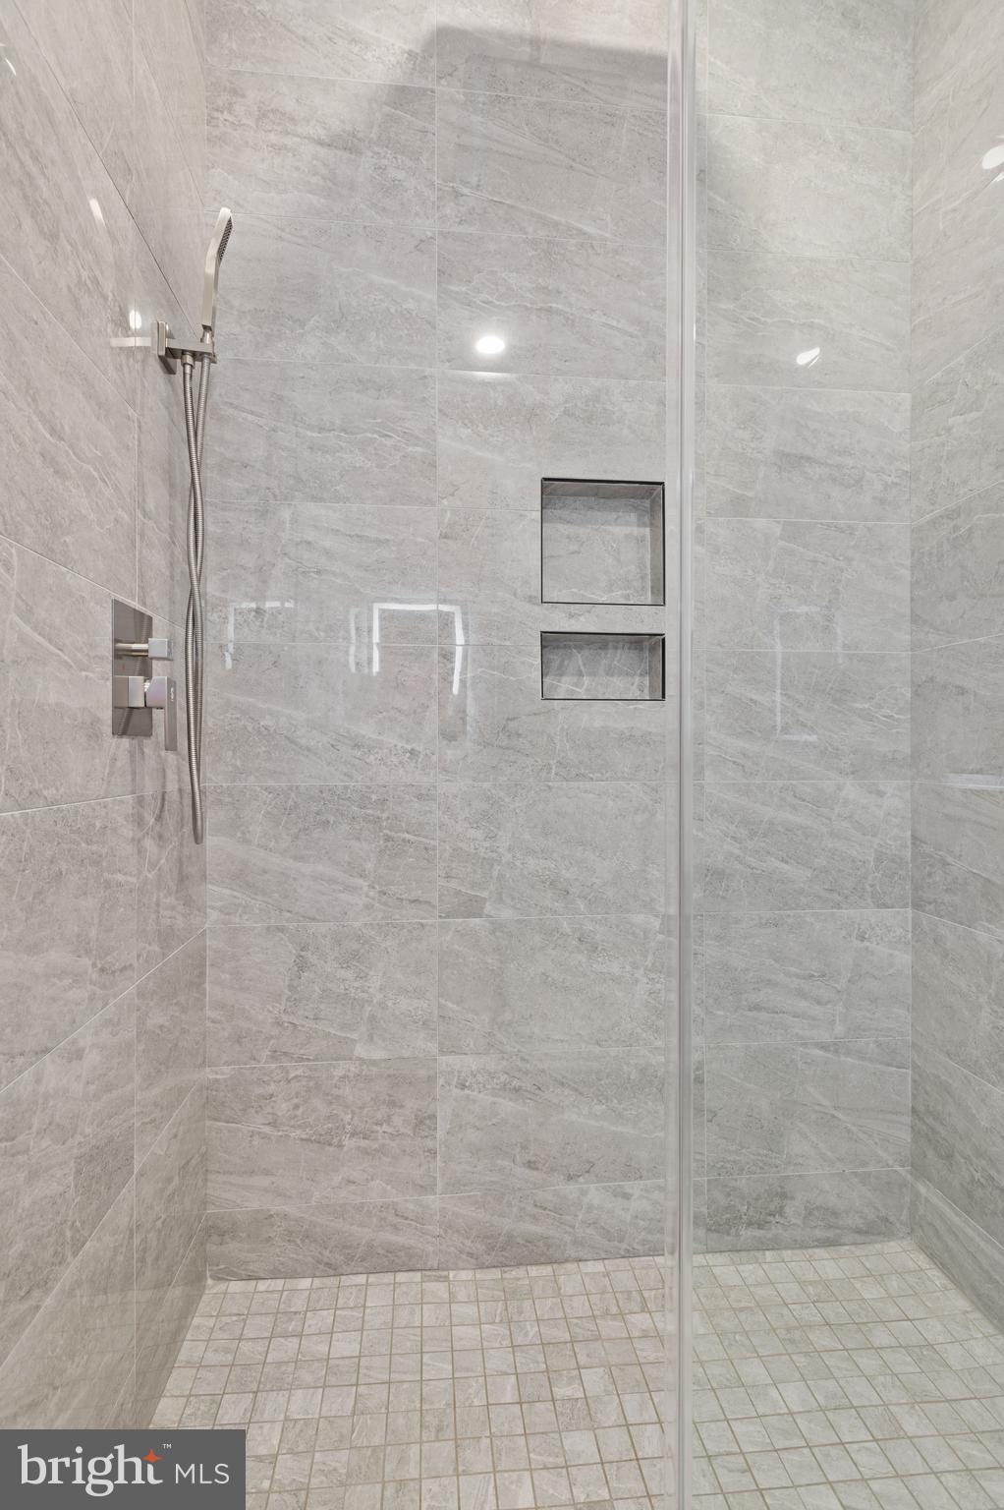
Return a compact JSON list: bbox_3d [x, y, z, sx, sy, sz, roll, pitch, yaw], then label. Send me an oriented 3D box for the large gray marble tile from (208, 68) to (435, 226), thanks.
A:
[{"bbox_3d":[-0.389,-1.316,1.556,0.491,0.305,0.010,0,0,-6],"label":"large gray marble tile"}]

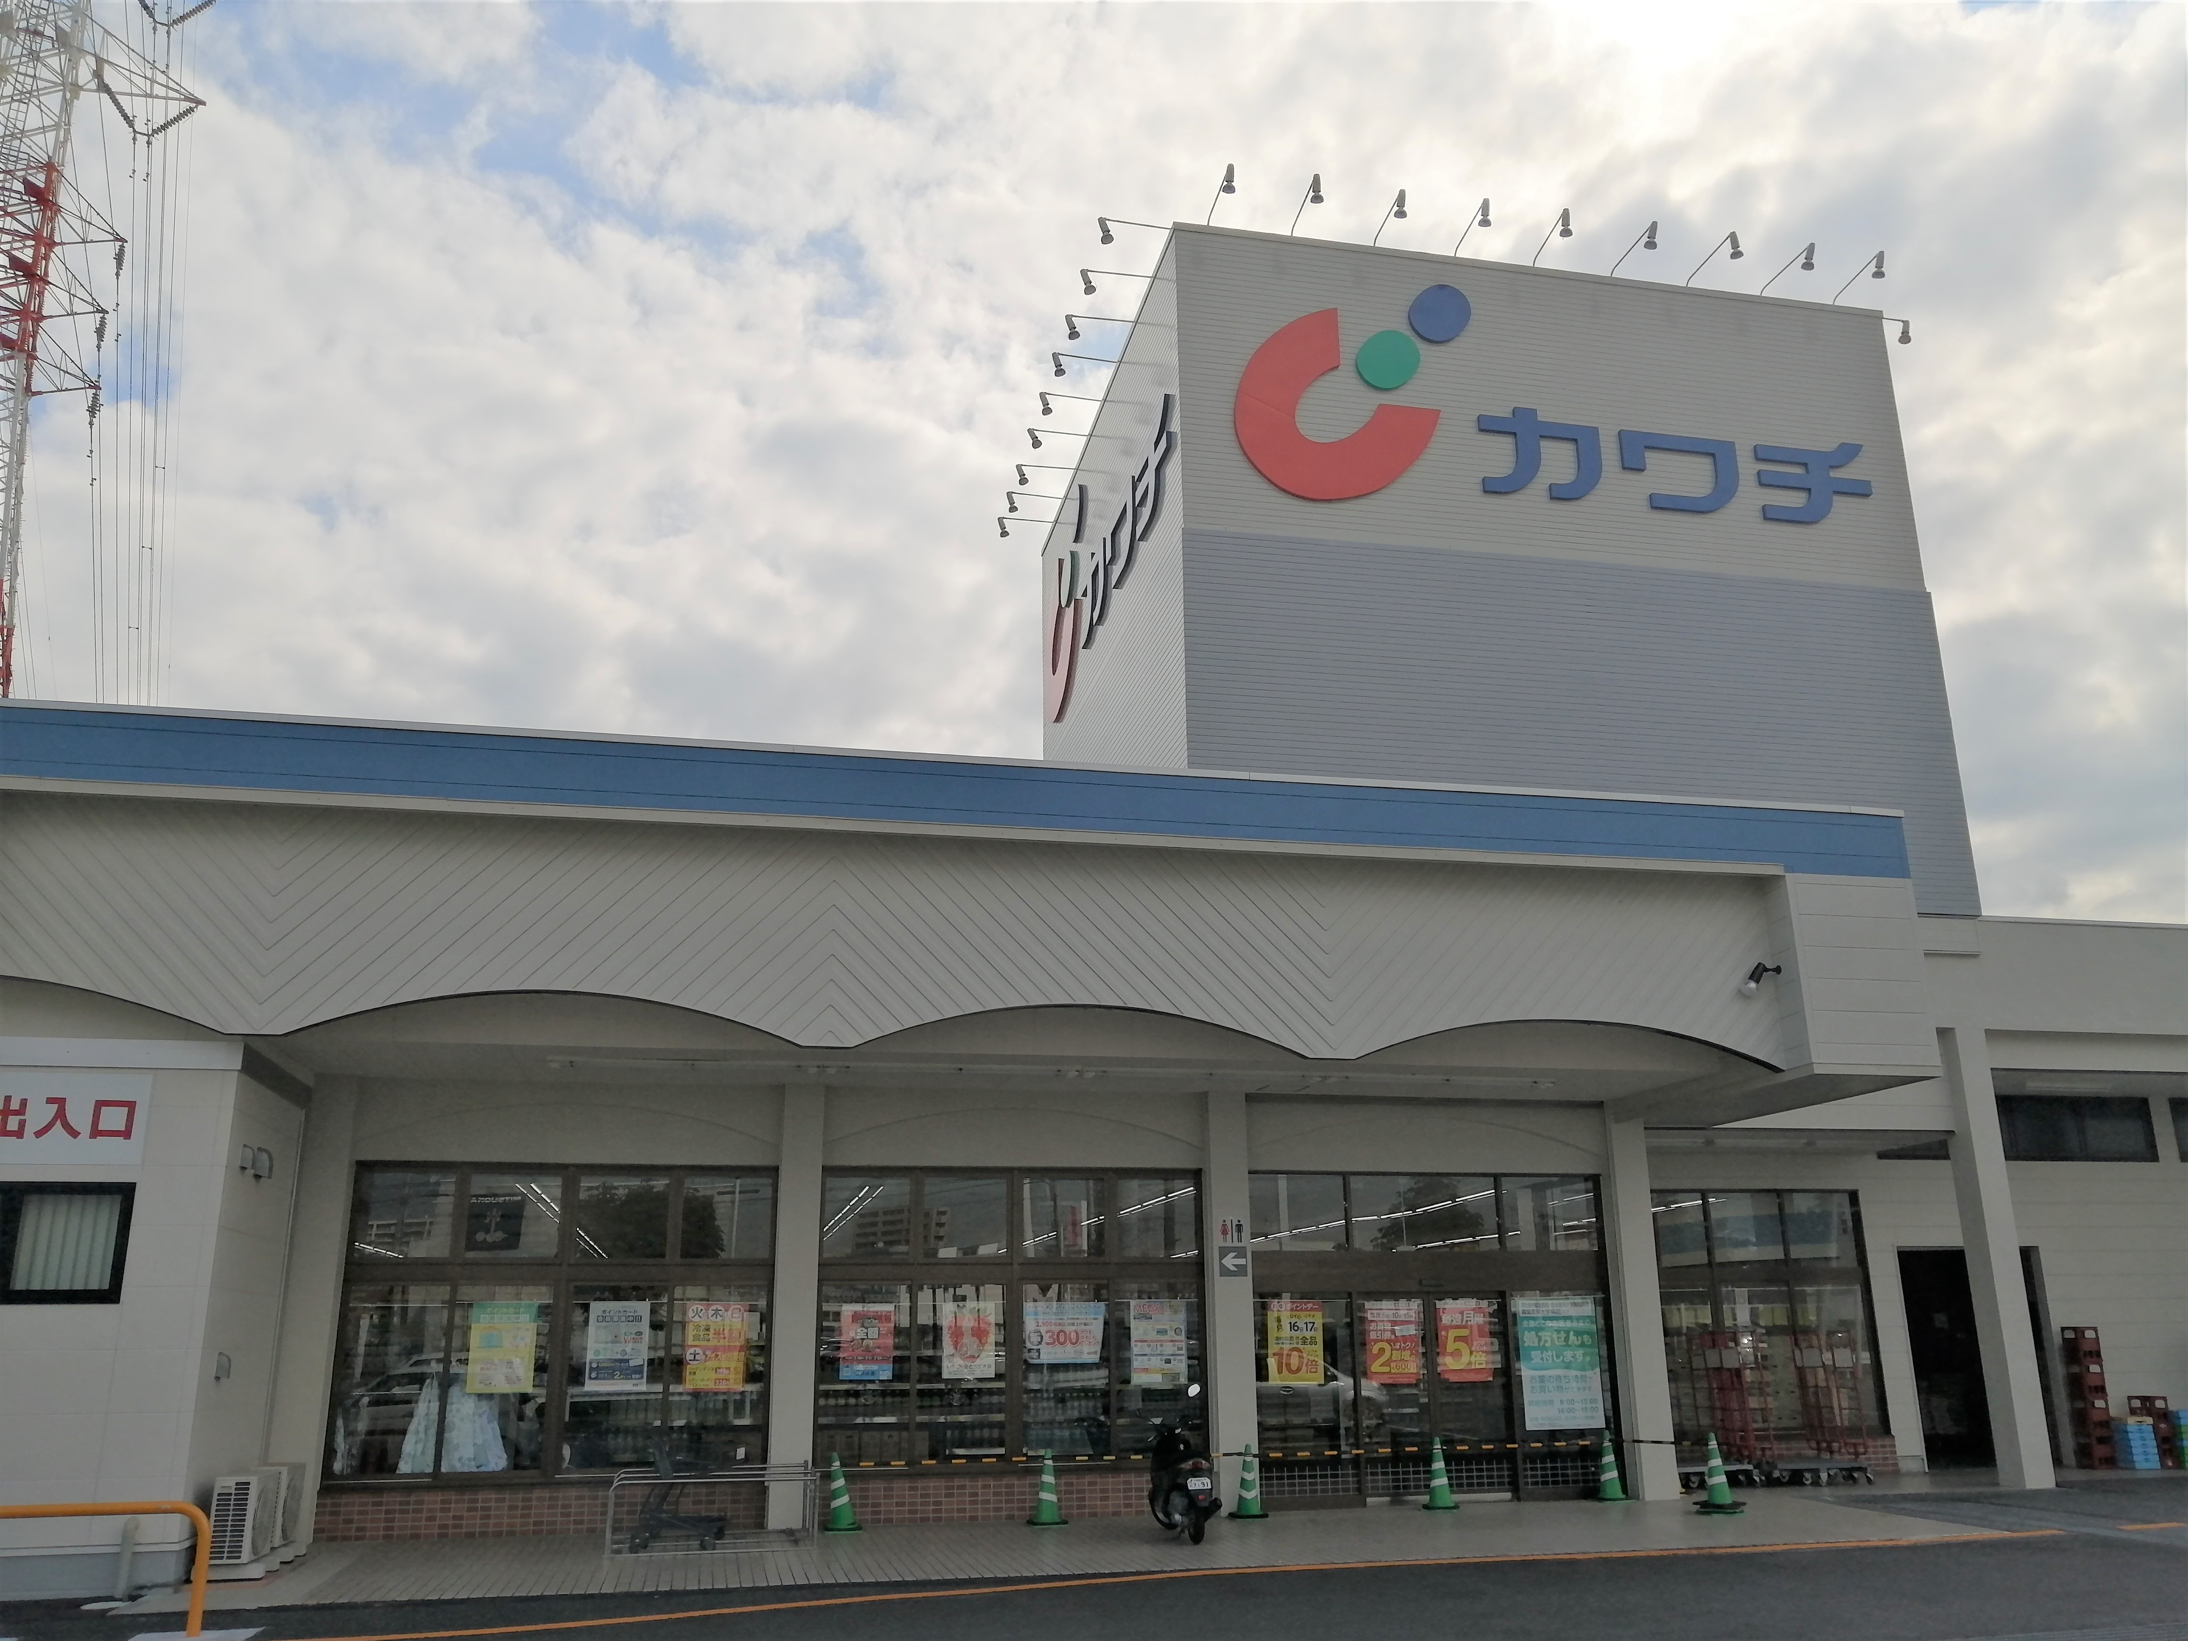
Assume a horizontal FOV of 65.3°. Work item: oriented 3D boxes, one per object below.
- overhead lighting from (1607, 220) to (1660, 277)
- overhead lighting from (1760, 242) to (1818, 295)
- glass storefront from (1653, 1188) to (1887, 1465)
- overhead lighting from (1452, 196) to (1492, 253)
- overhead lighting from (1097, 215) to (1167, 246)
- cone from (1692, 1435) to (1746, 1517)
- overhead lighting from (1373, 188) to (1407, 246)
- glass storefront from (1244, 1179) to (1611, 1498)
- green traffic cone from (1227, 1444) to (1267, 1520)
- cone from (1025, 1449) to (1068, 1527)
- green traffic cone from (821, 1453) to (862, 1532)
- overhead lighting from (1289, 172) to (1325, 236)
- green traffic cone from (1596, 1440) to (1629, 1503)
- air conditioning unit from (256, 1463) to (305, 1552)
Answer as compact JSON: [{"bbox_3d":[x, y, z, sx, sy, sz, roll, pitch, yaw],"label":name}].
[{"bbox_3d":[6.978,-7.253,22.046,0.180,0.400,1.120,3,-17,-12],"label":"overhead lighting"},{"bbox_3d":[8.996,-7.070,22.171,0.220,0.440,1.170,3,-17,-11],"label":"overhead lighting"},{"bbox_3d":[8.272,6.162,21.198,3.160,3.060,0.150,3,-17,-12],"label":"glass storefront"},{"bbox_3d":[4.744,-7.307,21.362,0.210,0.430,1.140,3,-17,-11],"label":"overhead lighting"},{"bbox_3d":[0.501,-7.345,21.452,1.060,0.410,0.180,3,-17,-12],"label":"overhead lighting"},{"bbox_3d":[6.187,6.488,16.985,0.370,0.740,0.370,3,-17,-11],"label":"cone"},{"bbox_3d":[3.715,-7.492,21.417,0.180,0.420,1.060,3,-17,-12],"label":"overhead lighting"},{"bbox_3d":[3.650,5.492,18.186,4.130,3.380,0.180,3,-17,-11],"label":"glass storefront"},{"bbox_3d":[1.518,6.572,17.010,0.380,0.690,0.380,-1,-17,0],"label":"green traffic cone"},{"bbox_3d":[-0.448,6.457,16.555,0.370,0.695,0.370,3,-17,-11],"label":"cone"},{"bbox_3d":[-2.418,6.365,16.200,0.370,0.695,0.370,3,-17,-11],"label":"green traffic cone"},{"bbox_3d":[2.637,-7.573,21.214,0.180,0.460,1.060,3,-17,-12],"label":"overhead lighting"},{"bbox_3d":[5.459,6.812,18.002,0.370,0.690,0.370,3,-17,-11],"label":"green traffic cone"},{"bbox_3d":[-7.029,5.876,14.654,0.300,0.630,0.780,3,-17,-12],"label":"air conditioning unit"}]

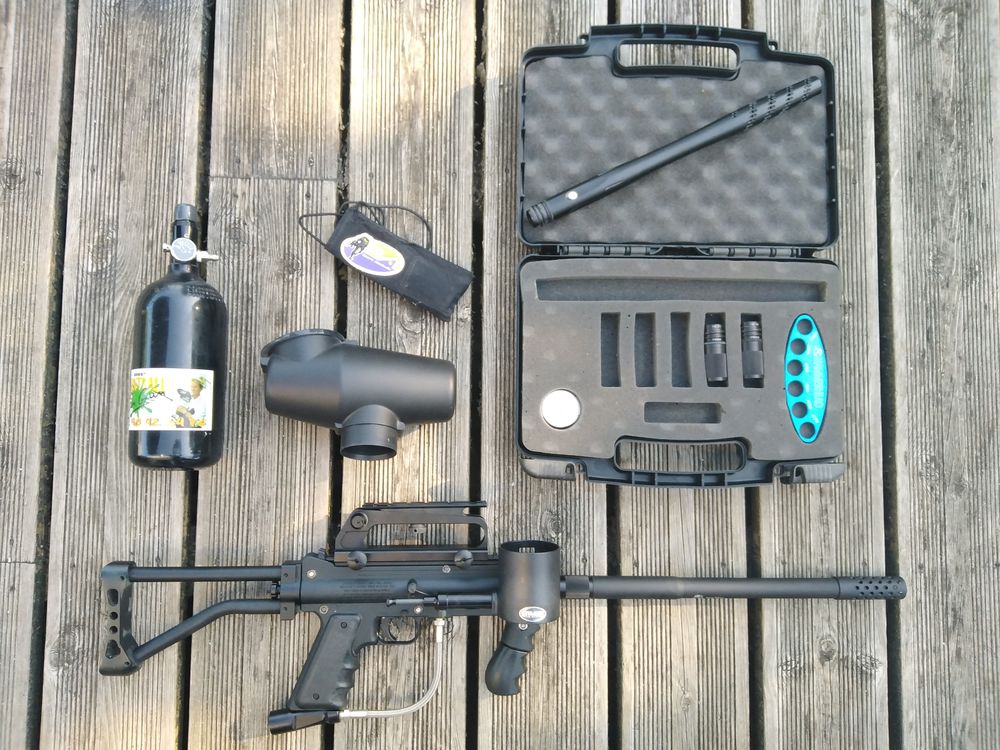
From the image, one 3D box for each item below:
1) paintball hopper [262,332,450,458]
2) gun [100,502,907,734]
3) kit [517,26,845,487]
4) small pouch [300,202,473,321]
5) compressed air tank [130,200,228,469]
[{"bbox_3d":[-0.146,0.018,0.780,0.201,0.088,0.135,0,74,-1],"label":"paintball hopper"},{"bbox_3d":[0.011,0.253,0.781,0.842,0.078,0.236,1,86,-1],"label":"gun"},{"bbox_3d":[0.192,-0.134,0.831,0.349,0.042,0.504,0,86,-1],"label":"kit"},{"bbox_3d":[-0.124,-0.146,0.833,0.195,0.022,0.082,30,86,1],"label":"small pouch"},{"bbox_3d":[-0.330,-0.043,0.782,0.099,0.099,0.276,0,86,-2],"label":"compressed air tank"}]

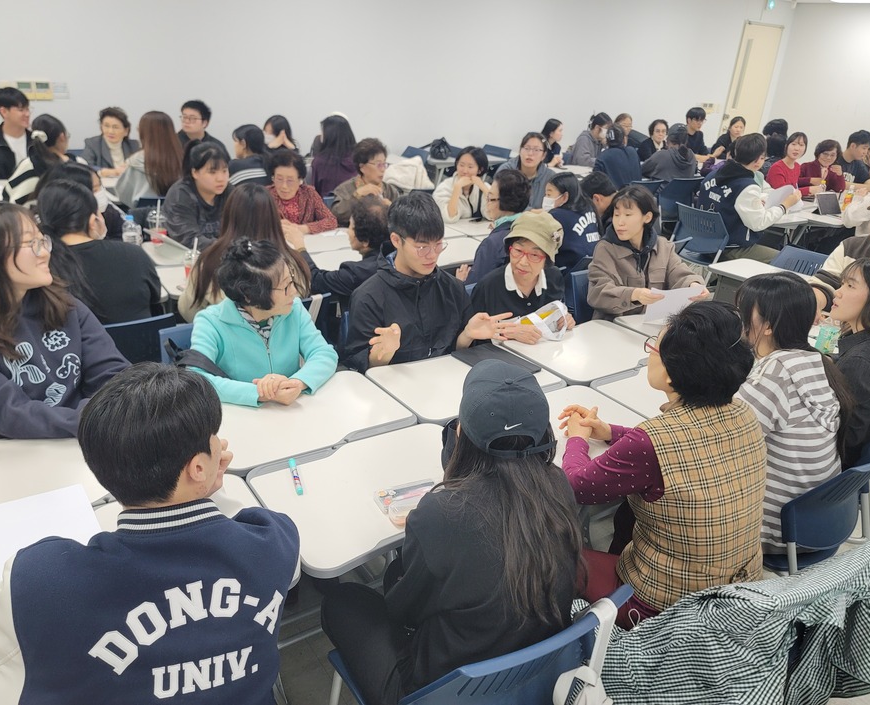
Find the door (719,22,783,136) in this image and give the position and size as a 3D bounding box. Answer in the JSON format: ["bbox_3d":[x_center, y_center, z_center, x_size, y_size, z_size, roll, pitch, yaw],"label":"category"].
[{"bbox_3d":[4.521,-3.475,9.939,0.930,2.390,0.100,-11,28,-32],"label":"door"}]

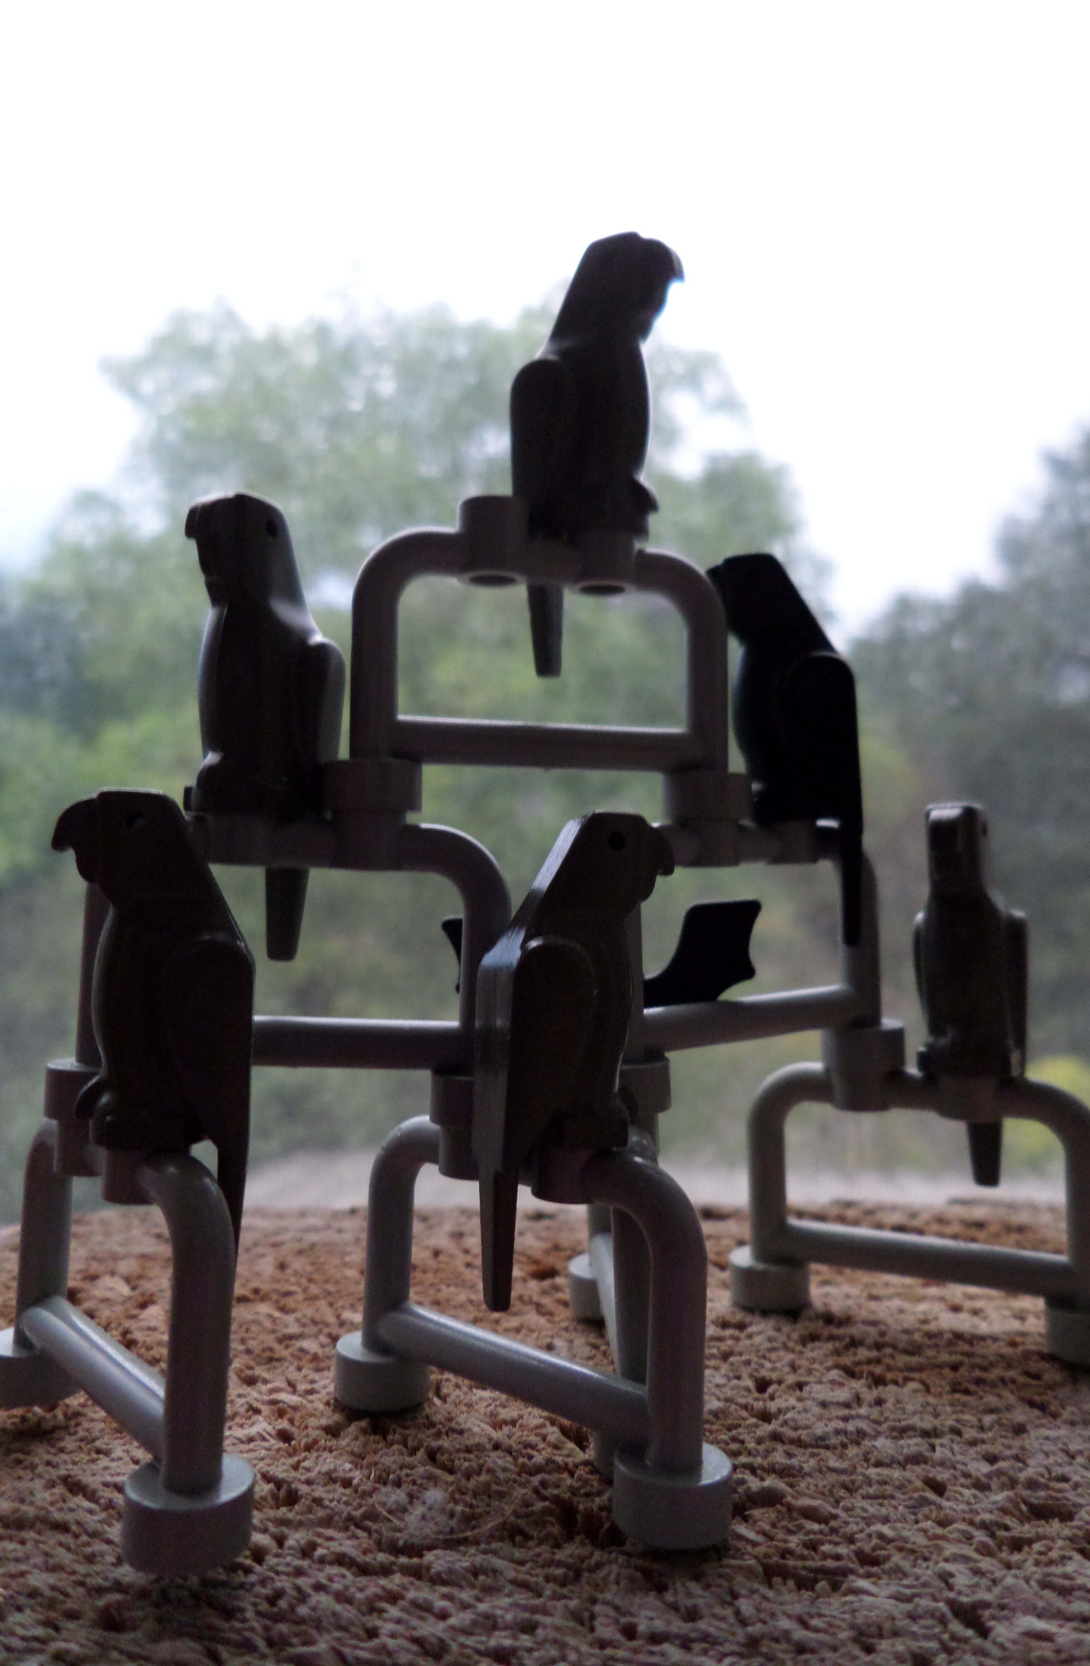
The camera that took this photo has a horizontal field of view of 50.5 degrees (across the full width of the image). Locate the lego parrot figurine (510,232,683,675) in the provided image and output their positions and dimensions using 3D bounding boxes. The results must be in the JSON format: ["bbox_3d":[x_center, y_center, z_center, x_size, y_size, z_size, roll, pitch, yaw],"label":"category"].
[{"bbox_3d":[0.004,-0.026,0.081,0.012,0.030,0.008,-2,-4,40],"label":"lego parrot figurine"}]

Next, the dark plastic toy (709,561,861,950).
[{"bbox_3d":[0.018,-0.007,0.088,0.012,0.030,0.008,-1,-3,20],"label":"dark plastic toy"}]

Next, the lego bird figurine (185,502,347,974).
[{"bbox_3d":[-0.019,-0.006,0.074,0.008,0.030,0.012,-1,-3,20],"label":"lego bird figurine"}]

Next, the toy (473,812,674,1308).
[{"bbox_3d":[0.002,0.013,0.070,0.012,0.030,0.008,2,-3,-20],"label":"toy"}]

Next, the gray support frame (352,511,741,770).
[{"bbox_3d":[0.000,-0.012,0.080,0.030,0.021,0.006,1,-3,-16],"label":"gray support frame"}]

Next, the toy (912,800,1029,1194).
[{"bbox_3d":[0.032,0.013,0.087,0.008,0.030,0.012,-2,-4,38],"label":"toy"}]

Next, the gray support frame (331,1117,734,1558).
[{"bbox_3d":[-0.002,0.027,0.072,0.030,0.021,0.006,-2,-4,41],"label":"gray support frame"}]

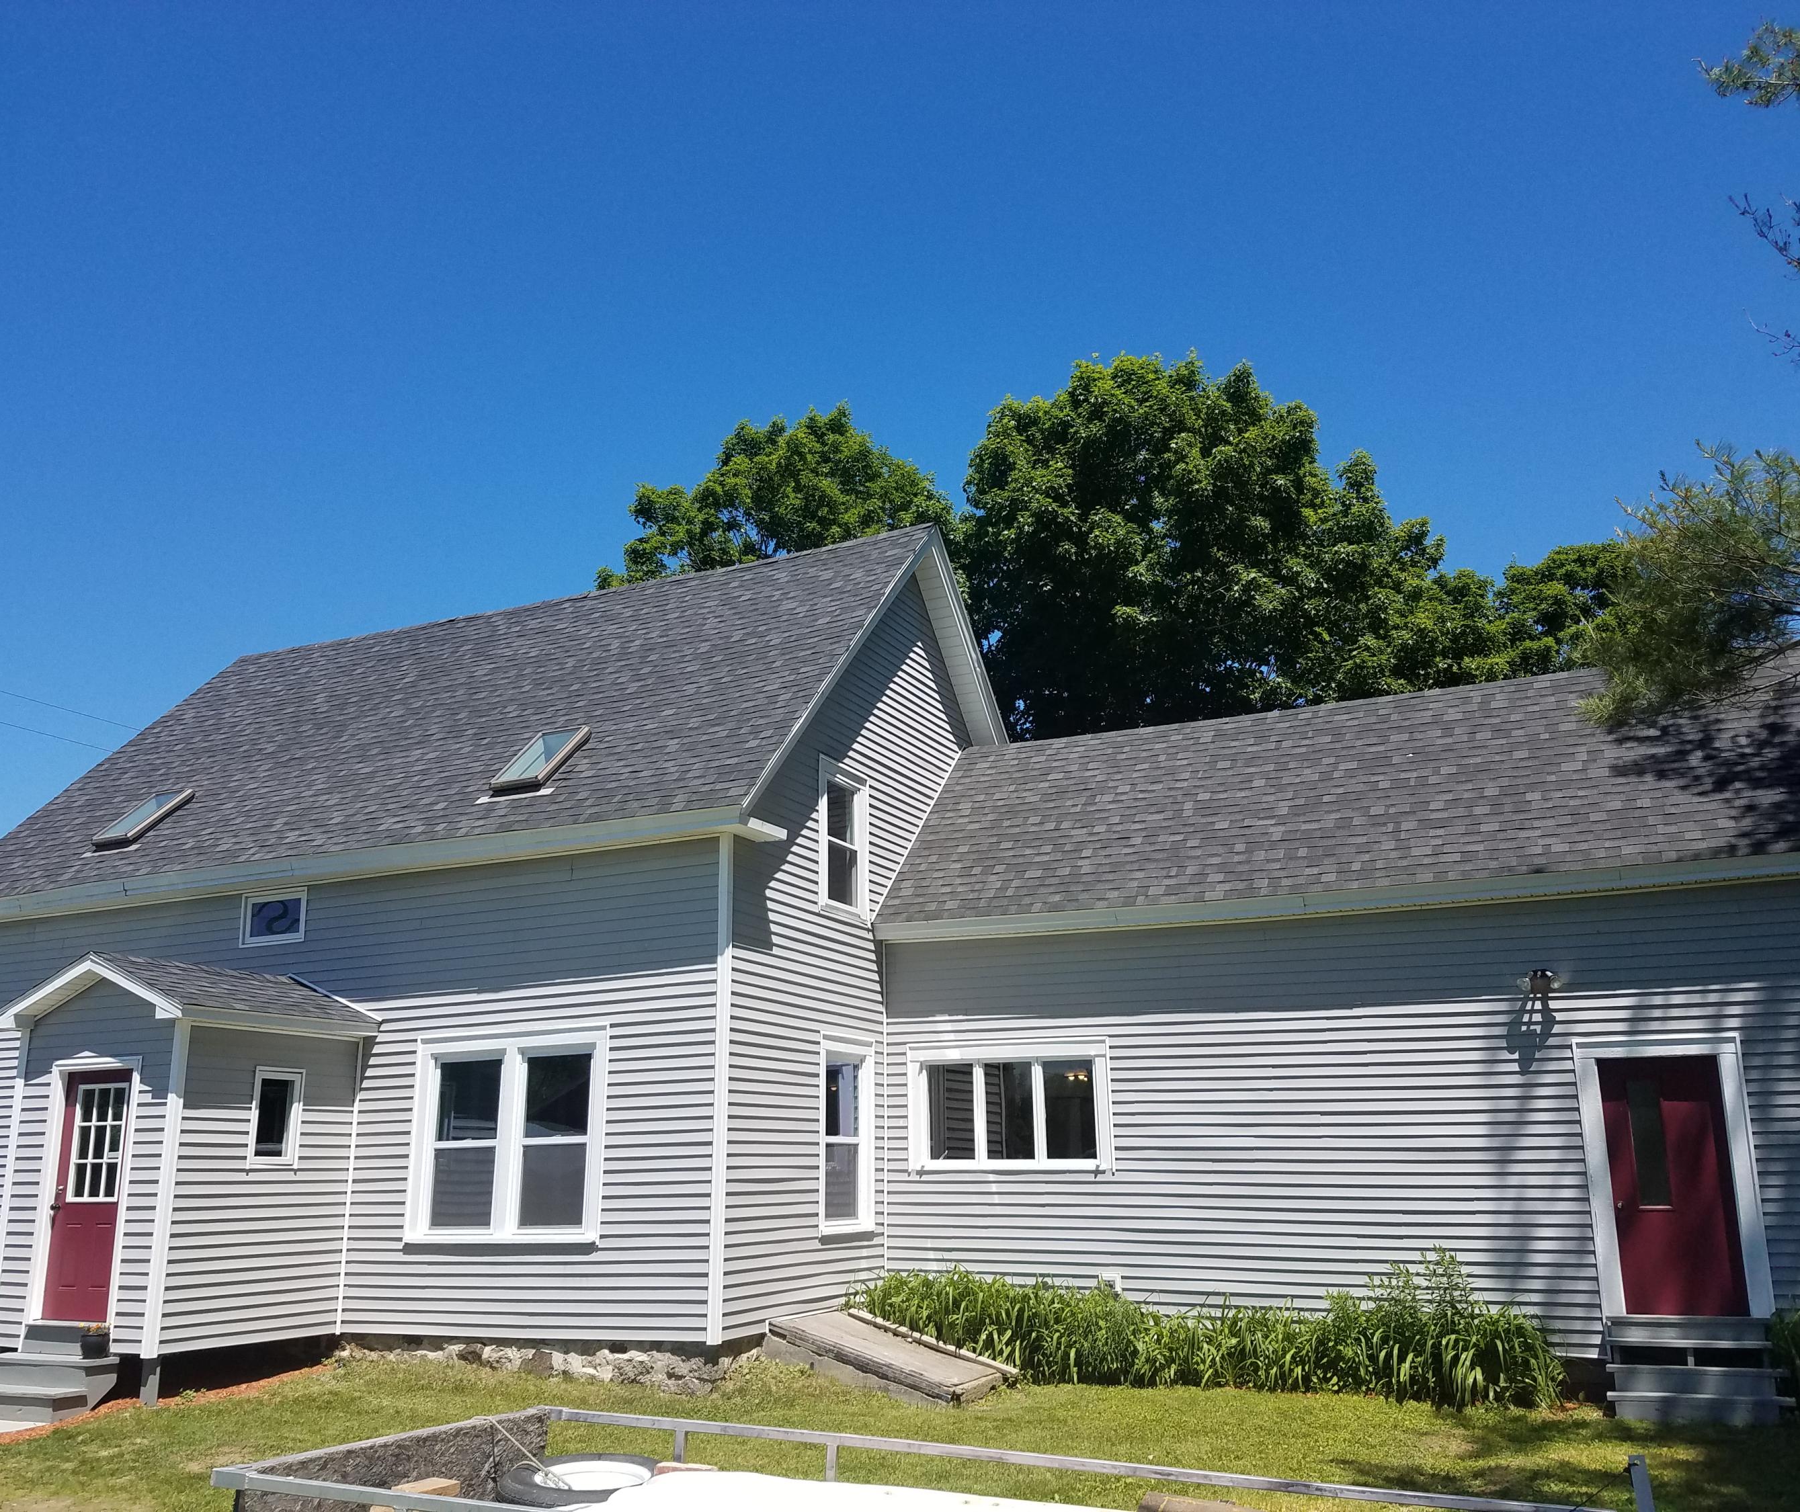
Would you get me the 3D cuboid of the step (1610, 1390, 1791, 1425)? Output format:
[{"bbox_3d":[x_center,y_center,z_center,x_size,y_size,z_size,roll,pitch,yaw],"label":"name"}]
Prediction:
[{"bbox_3d":[5.930,4.824,11.212,1.245,0.202,0.304,-7,-16,22],"label":"step"}]

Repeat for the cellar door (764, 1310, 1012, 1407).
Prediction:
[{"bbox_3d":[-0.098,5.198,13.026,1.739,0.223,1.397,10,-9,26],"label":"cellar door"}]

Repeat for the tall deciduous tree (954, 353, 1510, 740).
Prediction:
[{"bbox_3d":[6.215,0.416,28.164,10.465,17.660,10.465,-7,-16,22],"label":"tall deciduous tree"}]

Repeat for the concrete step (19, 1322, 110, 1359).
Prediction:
[{"bbox_3d":[-6.795,4.787,12.463,0.992,0.248,0.243,-7,-16,22],"label":"concrete step"}]

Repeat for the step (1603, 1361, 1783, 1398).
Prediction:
[{"bbox_3d":[6.046,4.724,11.506,1.235,0.202,0.304,-7,-16,22],"label":"step"}]

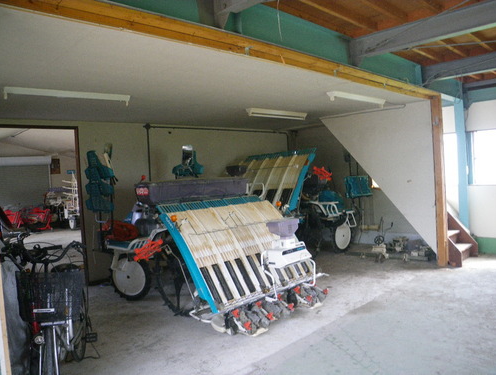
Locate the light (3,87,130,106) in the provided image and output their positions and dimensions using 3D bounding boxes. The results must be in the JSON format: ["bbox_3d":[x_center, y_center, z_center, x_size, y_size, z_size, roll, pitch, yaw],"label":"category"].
[{"bbox_3d":[-1.880,-0.949,4.302,1.235,0.108,0.137,-4,2,-37],"label":"light"}]

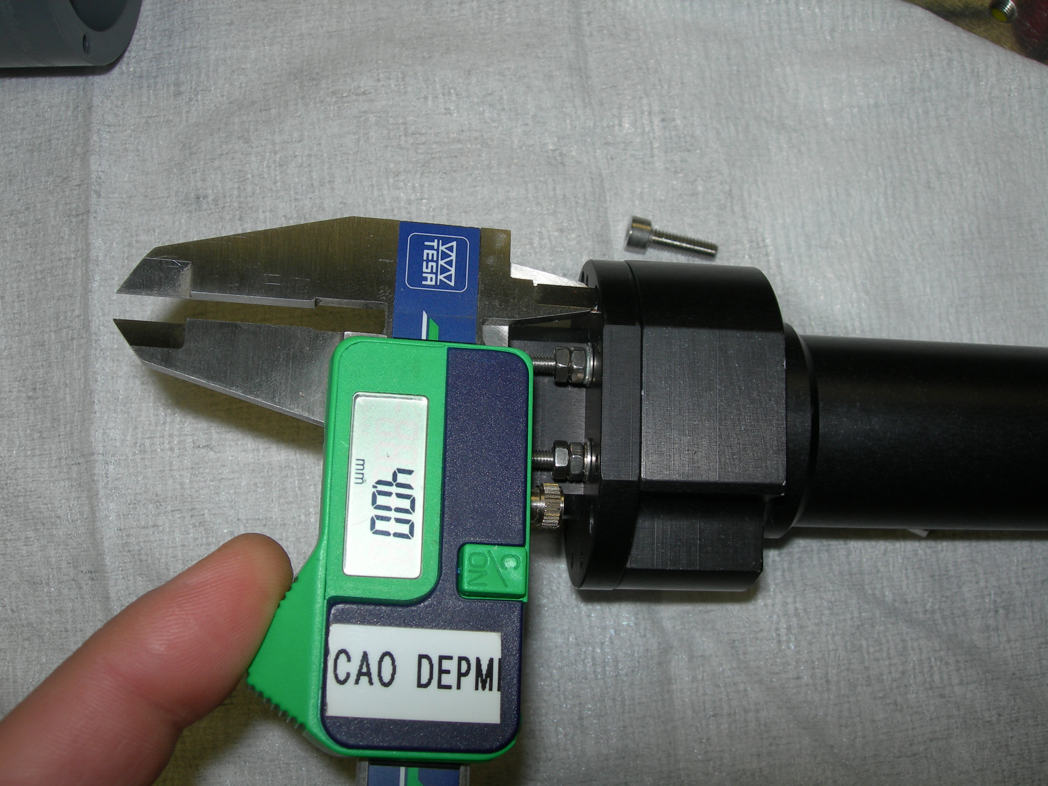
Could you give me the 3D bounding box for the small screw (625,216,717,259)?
[{"bbox_3d":[0.029,-0.029,0.223,0.018,0.007,0.007,12,80,-6],"label":"small screw"}]

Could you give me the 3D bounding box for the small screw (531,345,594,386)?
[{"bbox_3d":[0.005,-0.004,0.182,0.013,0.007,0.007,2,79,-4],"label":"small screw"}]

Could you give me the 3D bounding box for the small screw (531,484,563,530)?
[{"bbox_3d":[0.003,0.018,0.180,0.007,0.007,0.007,2,79,-4],"label":"small screw"}]

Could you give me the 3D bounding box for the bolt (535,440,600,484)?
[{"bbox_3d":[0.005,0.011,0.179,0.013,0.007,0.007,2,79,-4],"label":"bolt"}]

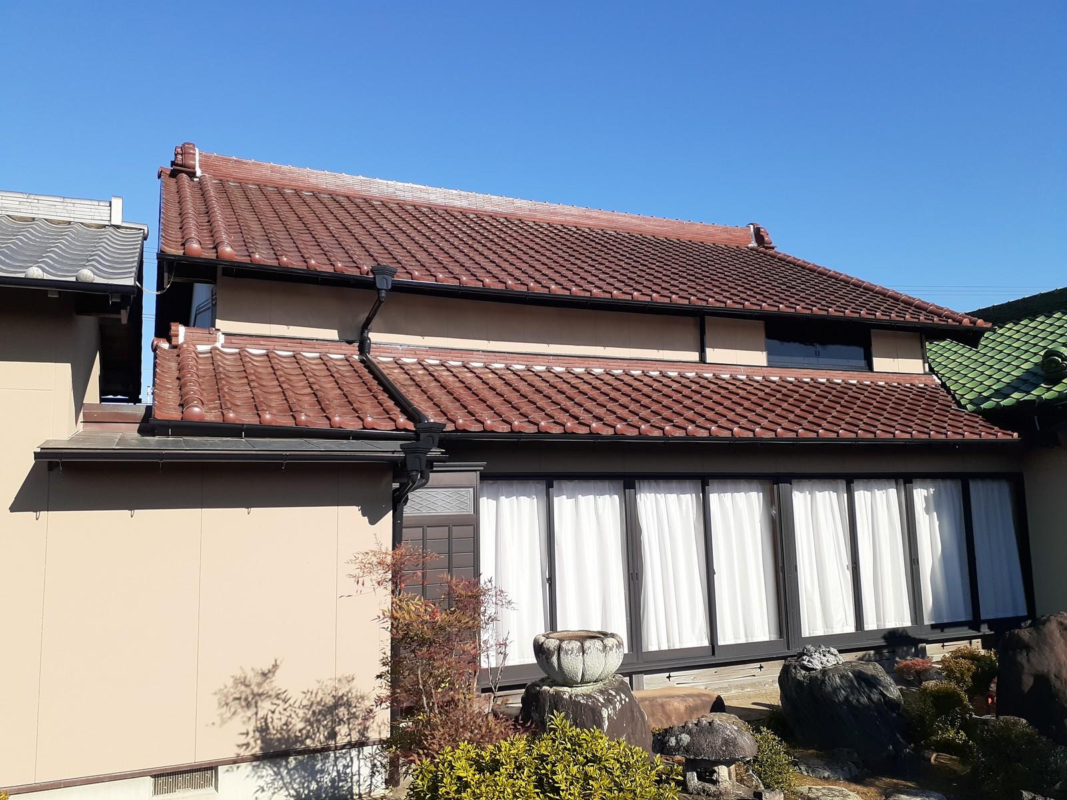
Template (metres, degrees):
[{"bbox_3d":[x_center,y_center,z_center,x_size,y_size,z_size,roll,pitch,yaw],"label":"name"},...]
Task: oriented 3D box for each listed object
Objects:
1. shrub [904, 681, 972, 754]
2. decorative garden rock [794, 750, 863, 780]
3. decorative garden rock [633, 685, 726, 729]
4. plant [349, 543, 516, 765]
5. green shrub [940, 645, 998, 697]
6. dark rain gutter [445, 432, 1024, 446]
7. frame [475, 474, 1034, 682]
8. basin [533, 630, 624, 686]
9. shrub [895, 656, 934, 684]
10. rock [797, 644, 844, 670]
[{"bbox_3d":[3.338,2.587,6.850,0.550,0.530,0.500,-4,-8,25],"label":"shrub"},{"bbox_3d":[2.219,2.725,6.250,0.500,0.170,0.360,-3,-7,18],"label":"decorative garden rock"},{"bbox_3d":[1.219,2.762,7.574,1.300,0.250,0.550,2,-8,-22],"label":"decorative garden rock"},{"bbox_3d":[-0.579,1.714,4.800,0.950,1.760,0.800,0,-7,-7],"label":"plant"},{"bbox_3d":[4.291,2.683,8.200,0.530,0.500,0.500,2,-8,-22],"label":"green shrub"},{"bbox_3d":[2.484,0.402,8.538,7.156,0.090,0.115,2,-8,-22],"label":"dark rain gutter"},{"bbox_3d":[2.756,1.734,8.902,7.048,1.915,0.160,2,-8,-22],"label":"frame"},{"bbox_3d":[0.327,1.882,6.050,0.650,0.335,0.650,-1,-7,0],"label":"basin"},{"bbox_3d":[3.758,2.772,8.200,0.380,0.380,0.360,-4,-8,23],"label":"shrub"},{"bbox_3d":[2.433,2.210,7.050,0.380,0.220,0.280,-3,-7,18],"label":"rock"}]

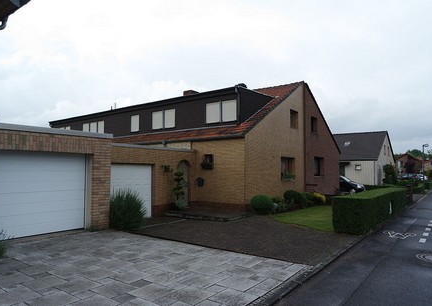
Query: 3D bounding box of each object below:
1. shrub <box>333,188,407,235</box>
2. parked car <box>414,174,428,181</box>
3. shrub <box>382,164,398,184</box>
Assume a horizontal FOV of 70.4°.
[{"bbox_3d":[6.540,2.016,12.183,0.820,0.960,9.000,-2,-4,38],"label":"shrub"},{"bbox_3d":[37.826,4.590,57.042,4.250,1.480,1.770,-2,-4,38],"label":"parked car"},{"bbox_3d":[24.215,3.026,42.578,2.100,2.750,2.100,-2,-4,38],"label":"shrub"}]

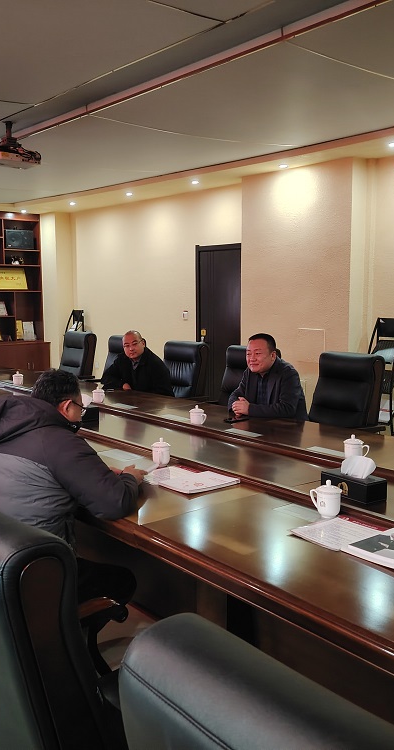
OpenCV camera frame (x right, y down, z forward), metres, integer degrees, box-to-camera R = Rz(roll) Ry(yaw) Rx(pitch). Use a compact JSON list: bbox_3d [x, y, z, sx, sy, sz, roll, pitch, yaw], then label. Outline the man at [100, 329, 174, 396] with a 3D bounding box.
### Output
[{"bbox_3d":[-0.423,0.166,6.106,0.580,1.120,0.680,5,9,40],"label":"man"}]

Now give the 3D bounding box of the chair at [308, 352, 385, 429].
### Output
[{"bbox_3d":[0.869,0.426,4.910,0.680,1.110,0.600,-6,9,-42],"label":"chair"}]

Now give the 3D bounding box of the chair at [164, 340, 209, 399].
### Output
[{"bbox_3d":[-0.274,0.289,6.417,0.640,1.150,0.670,5,9,41],"label":"chair"}]

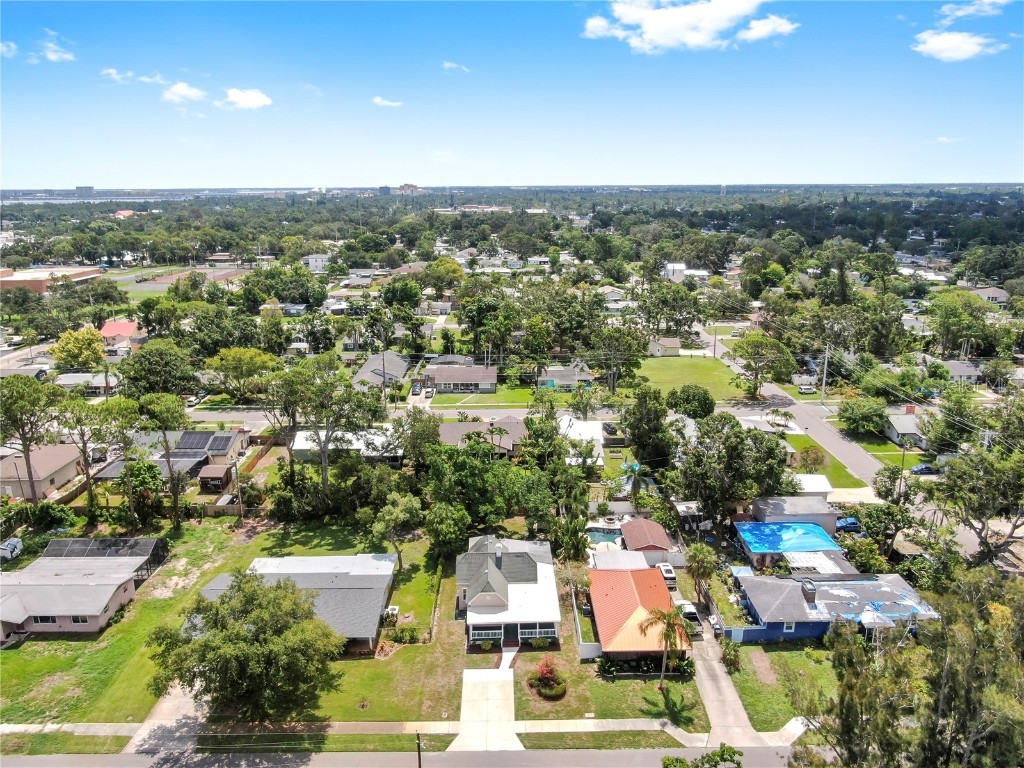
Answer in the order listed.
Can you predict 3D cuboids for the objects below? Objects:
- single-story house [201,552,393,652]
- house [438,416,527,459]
[{"bbox_3d":[-24.788,24.927,83.391,20.800,4.200,17.200,0,16,0],"label":"single-story house"},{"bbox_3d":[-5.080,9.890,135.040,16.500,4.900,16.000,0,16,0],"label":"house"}]

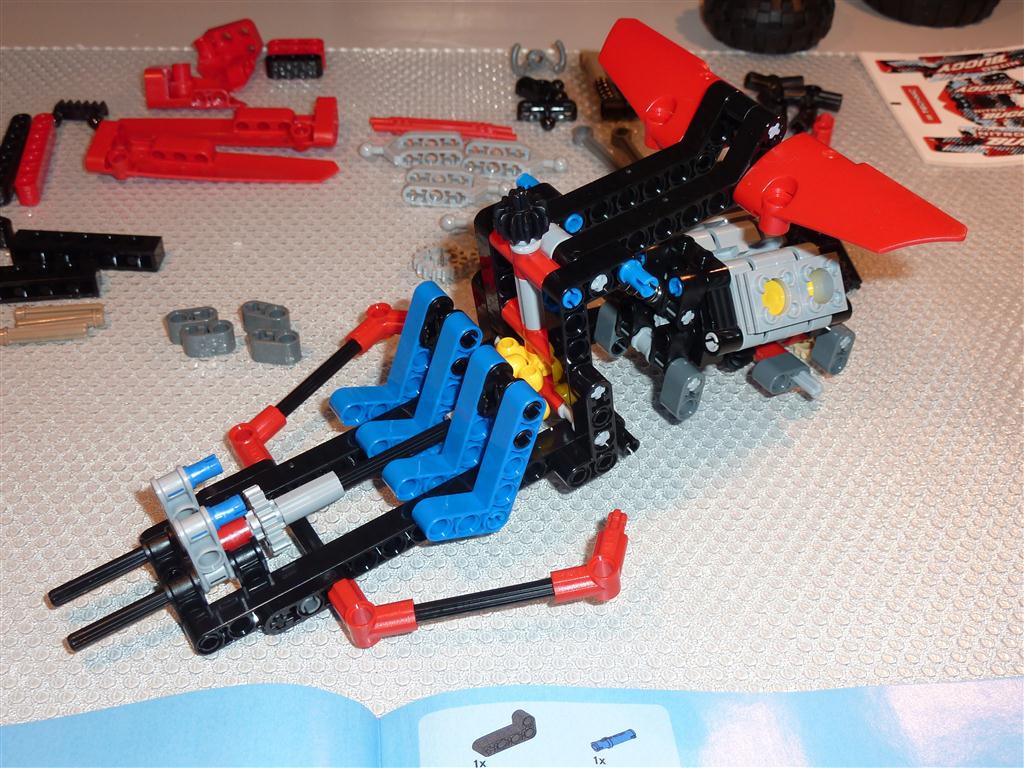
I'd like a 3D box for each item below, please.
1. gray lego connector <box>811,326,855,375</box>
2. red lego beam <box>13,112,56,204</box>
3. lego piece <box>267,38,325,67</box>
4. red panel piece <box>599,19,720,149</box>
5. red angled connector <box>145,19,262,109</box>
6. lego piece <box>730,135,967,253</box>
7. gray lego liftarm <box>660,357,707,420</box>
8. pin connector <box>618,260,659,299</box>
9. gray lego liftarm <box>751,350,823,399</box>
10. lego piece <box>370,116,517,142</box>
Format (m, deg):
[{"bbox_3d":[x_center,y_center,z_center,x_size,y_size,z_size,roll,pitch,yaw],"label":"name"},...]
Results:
[{"bbox_3d":[0.096,-0.011,0.370,0.008,0.016,0.008,-16,41,-27],"label":"gray lego connector"},{"bbox_3d":[-0.173,-0.082,0.453,0.008,0.008,0.056,-5,40,-8],"label":"red lego beam"},{"bbox_3d":[-0.091,-0.138,0.522,0.024,0.008,0.016,-1,40,-3],"label":"lego piece"},{"bbox_3d":[0.039,-0.082,0.343,0.025,0.013,0.057,-34,46,-8],"label":"red panel piece"},{"bbox_3d":[-0.124,-0.131,0.506,0.042,0.017,0.050,-1,40,-4],"label":"red angled connector"},{"bbox_3d":[0.077,-0.038,0.287,0.025,0.013,0.057,-34,46,-8],"label":"lego piece"},{"bbox_3d":[0.047,0.002,0.344,0.008,0.016,0.008,-12,39,-29],"label":"gray lego liftarm"},{"bbox_3d":[0.027,-0.026,0.289,0.006,0.006,0.017,-27,45,-17],"label":"pin connector"},{"bbox_3d":[0.081,-0.001,0.361,0.016,0.008,0.015,-13,39,-29],"label":"gray lego liftarm"},{"bbox_3d":[-0.026,-0.098,0.479,0.058,0.005,0.010,5,40,4],"label":"lego piece"}]

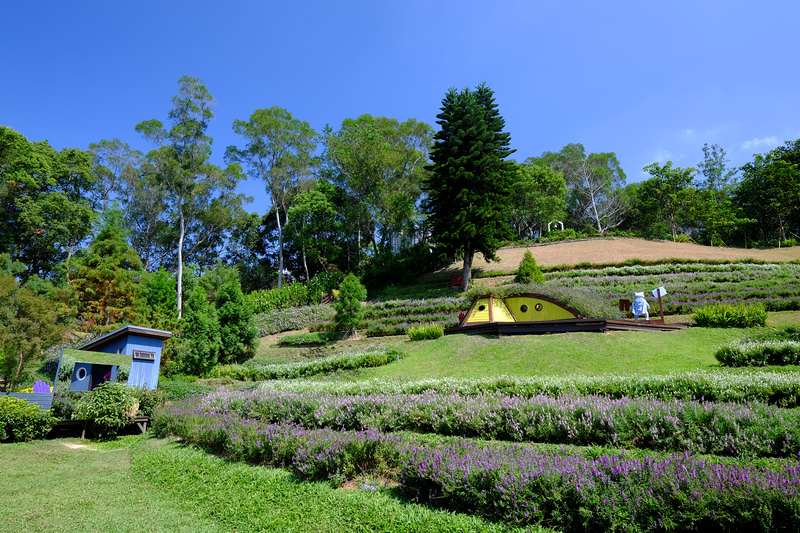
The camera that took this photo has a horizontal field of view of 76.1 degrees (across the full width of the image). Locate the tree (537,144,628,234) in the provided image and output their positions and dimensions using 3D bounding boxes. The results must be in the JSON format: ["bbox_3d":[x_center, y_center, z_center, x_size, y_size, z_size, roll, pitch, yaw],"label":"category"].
[{"bbox_3d":[18.753,-8.163,53.204,9.230,9.770,8.300,-2,-6,20],"label":"tree"}]

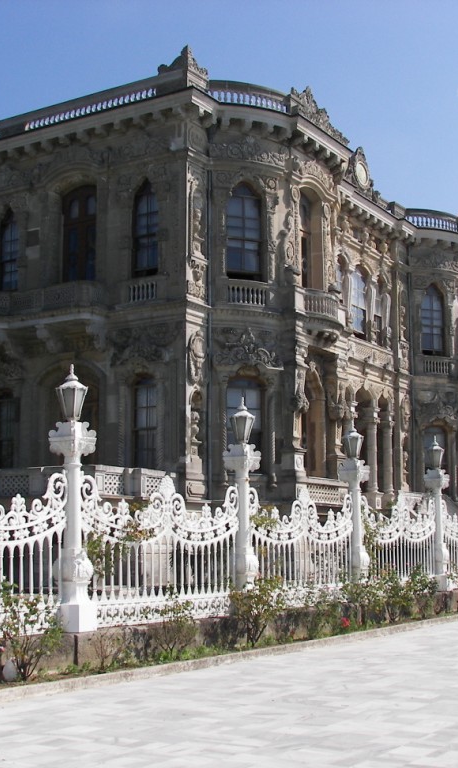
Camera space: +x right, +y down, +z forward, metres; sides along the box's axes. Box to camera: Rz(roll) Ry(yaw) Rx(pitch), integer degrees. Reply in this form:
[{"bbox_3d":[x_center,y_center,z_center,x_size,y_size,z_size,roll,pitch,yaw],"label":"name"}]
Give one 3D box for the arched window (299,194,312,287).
[{"bbox_3d":[2.576,-5.048,36.939,0.423,3.469,1.833,-5,-10,32],"label":"arched window"}]

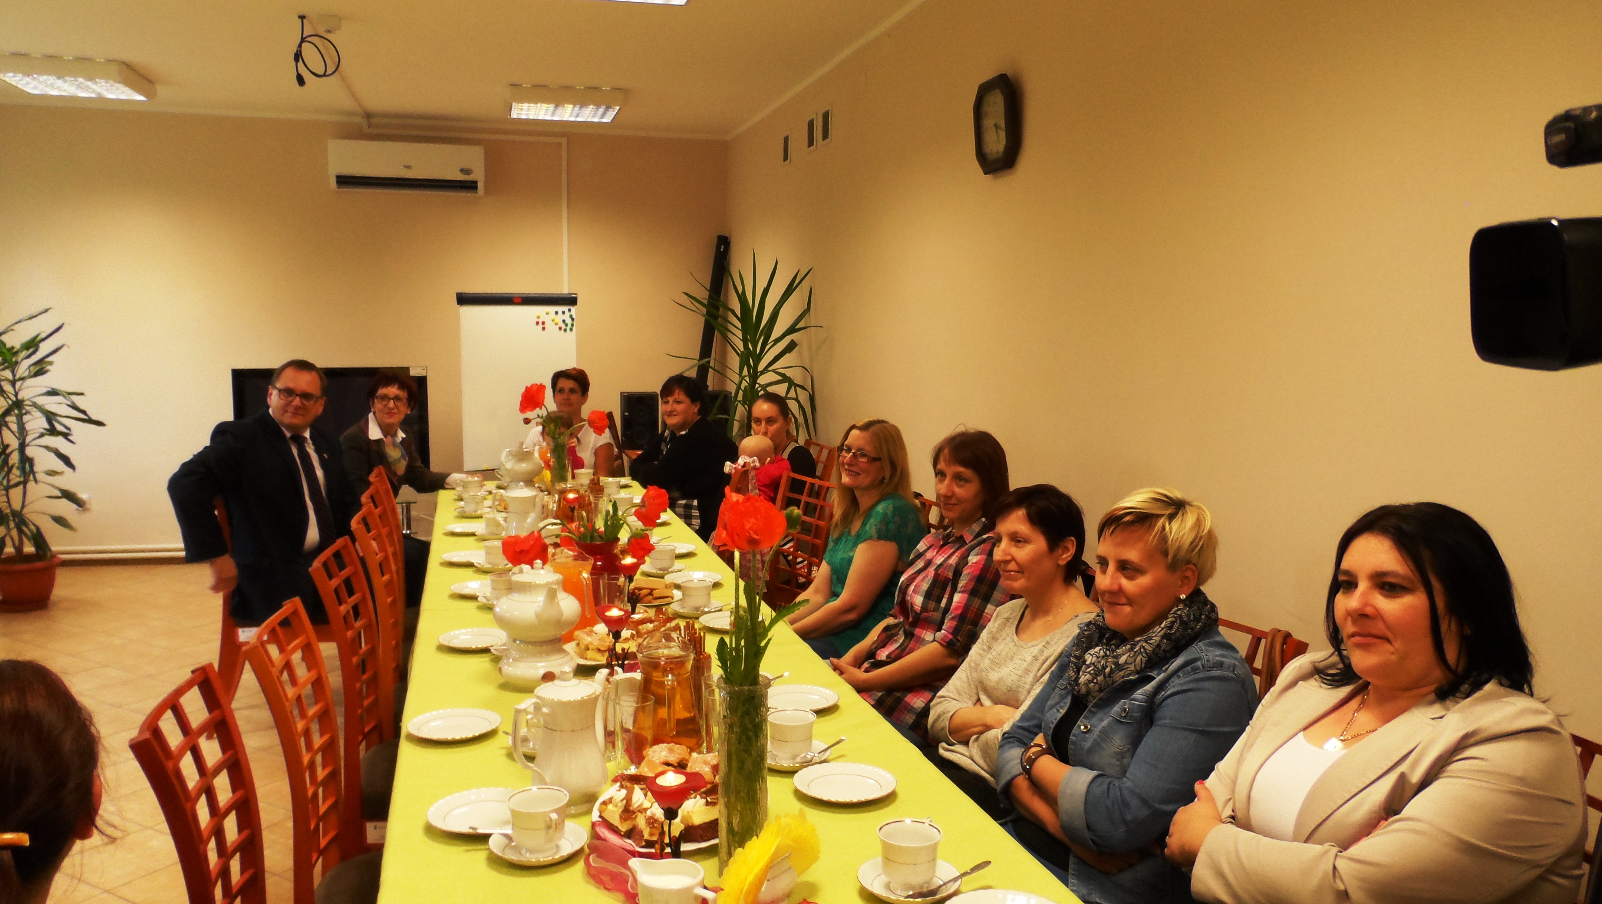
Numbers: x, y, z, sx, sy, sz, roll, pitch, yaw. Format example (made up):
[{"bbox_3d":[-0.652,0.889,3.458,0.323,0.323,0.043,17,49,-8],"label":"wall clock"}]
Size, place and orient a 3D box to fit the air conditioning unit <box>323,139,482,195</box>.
[{"bbox_3d":[-2.516,-1.812,7.130,0.925,0.310,0.220,-2,6,-17],"label":"air conditioning unit"}]

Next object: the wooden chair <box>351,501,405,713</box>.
[{"bbox_3d":[-1.007,0.647,3.242,0.500,0.960,0.410,-1,6,-14],"label":"wooden chair"}]

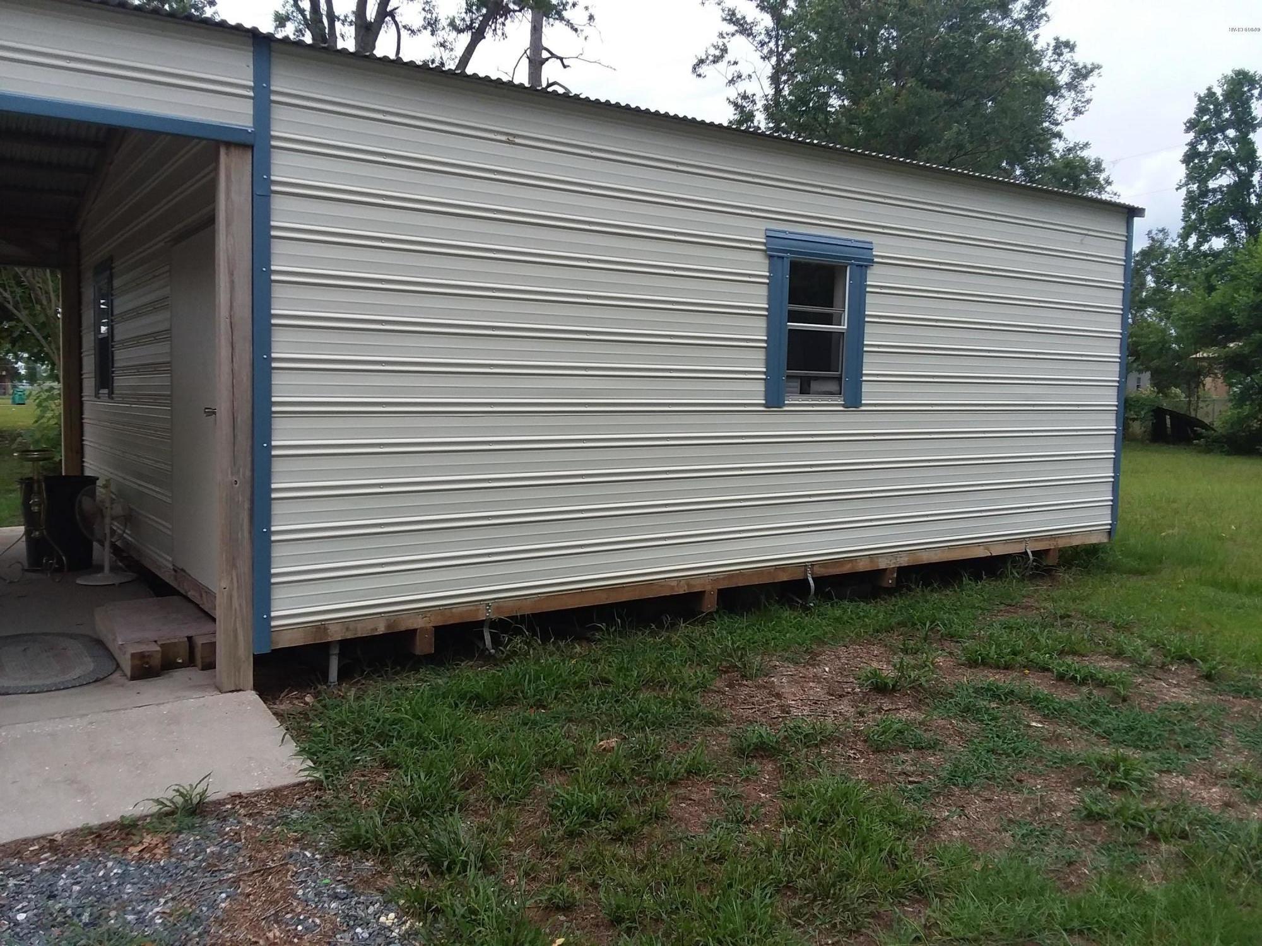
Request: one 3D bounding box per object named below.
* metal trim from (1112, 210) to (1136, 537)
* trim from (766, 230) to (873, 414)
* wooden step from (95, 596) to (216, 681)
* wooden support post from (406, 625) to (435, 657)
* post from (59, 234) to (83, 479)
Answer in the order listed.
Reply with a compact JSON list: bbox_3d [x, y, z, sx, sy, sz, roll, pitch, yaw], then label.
[{"bbox_3d":[4.328,-0.833,8.734,0.085,2.912,0.083,-2,6,-33],"label":"metal trim"},{"bbox_3d":[1.295,-1.021,6.686,0.943,1.162,0.074,-2,6,-33],"label":"trim"},{"bbox_3d":[-2.715,0.917,5.646,0.485,0.155,1.360,-2,5,-35],"label":"wooden step"},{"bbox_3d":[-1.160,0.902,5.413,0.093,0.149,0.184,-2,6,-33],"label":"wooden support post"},{"bbox_3d":[-5.314,-0.789,9.373,0.143,2.898,0.143,-3,6,-36],"label":"post"}]

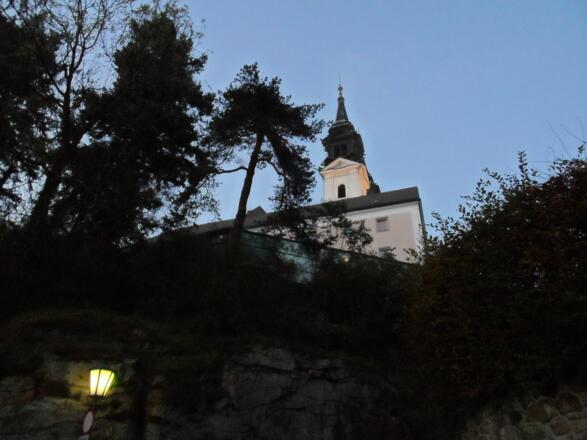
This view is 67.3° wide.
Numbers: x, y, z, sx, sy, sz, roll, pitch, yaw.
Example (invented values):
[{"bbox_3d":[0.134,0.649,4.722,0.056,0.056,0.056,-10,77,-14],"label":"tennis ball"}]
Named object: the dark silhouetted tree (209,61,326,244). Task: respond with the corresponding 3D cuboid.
[{"bbox_3d":[-1.494,-3.627,23.860,6.110,11.220,5.620,2,-25,0],"label":"dark silhouetted tree"}]

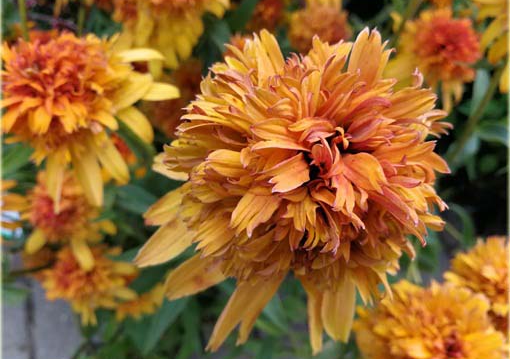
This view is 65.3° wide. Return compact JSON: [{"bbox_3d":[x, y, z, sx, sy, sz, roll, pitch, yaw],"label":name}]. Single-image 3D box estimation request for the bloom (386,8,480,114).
[{"bbox_3d":[0.189,-0.127,0.420,0.093,0.092,0.070,-6,29,-11],"label":"bloom"}]

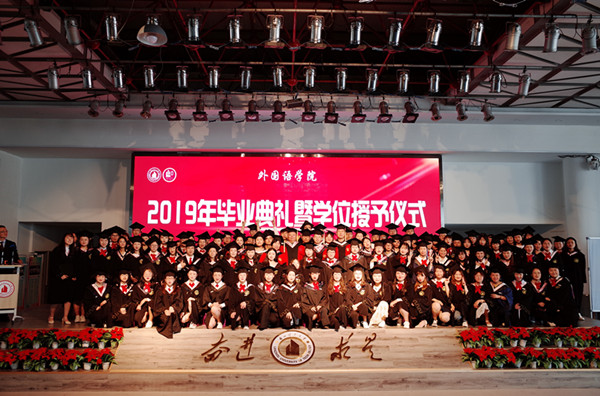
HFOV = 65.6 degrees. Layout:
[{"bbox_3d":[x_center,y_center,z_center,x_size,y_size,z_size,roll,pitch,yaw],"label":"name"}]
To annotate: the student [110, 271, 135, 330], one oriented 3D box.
[{"bbox_3d":[-3.186,1.768,8.354,0.430,0.994,0.600,1,-6,-7],"label":"student"}]

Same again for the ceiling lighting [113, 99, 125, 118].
[{"bbox_3d":[-3.519,-1.735,9.019,0.200,0.340,0.260,0,-6,-2],"label":"ceiling lighting"}]

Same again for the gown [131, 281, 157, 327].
[{"bbox_3d":[-2.882,1.934,8.600,0.470,0.792,0.500,2,-6,-12],"label":"gown"}]

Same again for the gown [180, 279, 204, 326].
[{"bbox_3d":[-1.883,1.825,8.200,0.480,0.820,0.550,0,-6,-1],"label":"gown"}]

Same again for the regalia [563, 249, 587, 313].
[{"bbox_3d":[5.434,1.633,9.209,0.480,1.200,0.340,-1,-6,14],"label":"regalia"}]

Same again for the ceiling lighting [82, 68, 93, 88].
[{"bbox_3d":[-3.413,-1.919,7.472,0.180,0.320,0.240,0,-6,-2],"label":"ceiling lighting"}]

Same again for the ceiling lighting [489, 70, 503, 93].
[{"bbox_3d":[4.529,-2.698,10.787,0.290,0.460,0.330,0,-6,-2],"label":"ceiling lighting"}]

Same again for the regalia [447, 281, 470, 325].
[{"bbox_3d":[2.976,1.953,8.765,0.460,0.768,0.500,-1,-6,13],"label":"regalia"}]

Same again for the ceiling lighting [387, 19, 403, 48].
[{"bbox_3d":[1.262,-2.199,6.231,0.220,0.380,0.250,0,-6,-1],"label":"ceiling lighting"}]

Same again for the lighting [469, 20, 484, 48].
[{"bbox_3d":[2.294,-2.125,6.047,0.190,0.310,0.240,0,-6,-2],"label":"lighting"}]

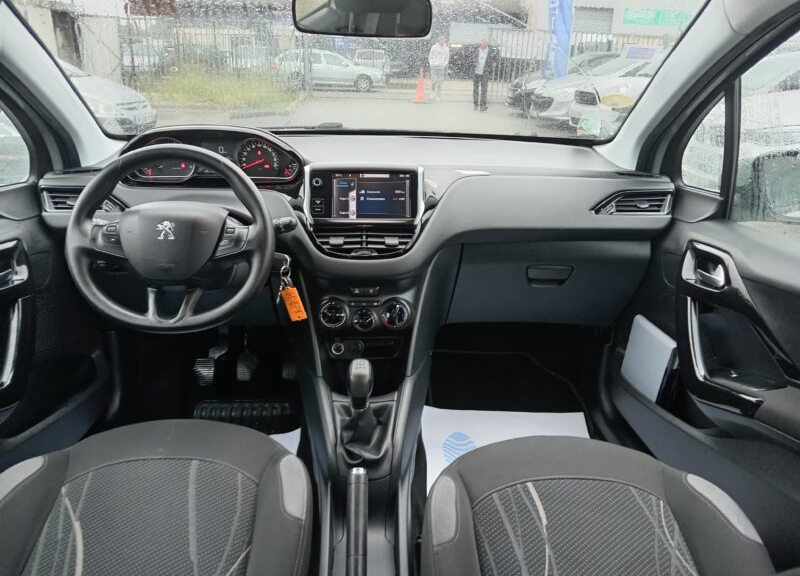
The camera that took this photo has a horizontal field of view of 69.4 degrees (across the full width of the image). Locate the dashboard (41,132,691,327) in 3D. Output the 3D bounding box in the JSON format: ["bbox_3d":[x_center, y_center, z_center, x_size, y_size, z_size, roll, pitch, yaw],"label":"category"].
[{"bbox_3d":[-0.079,-0.171,1.366,1.390,0.430,0.560,0,22,-3],"label":"dashboard"}]

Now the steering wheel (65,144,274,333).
[{"bbox_3d":[-0.392,-0.085,1.010,0.352,0.328,0.115,0,2,-3],"label":"steering wheel"}]

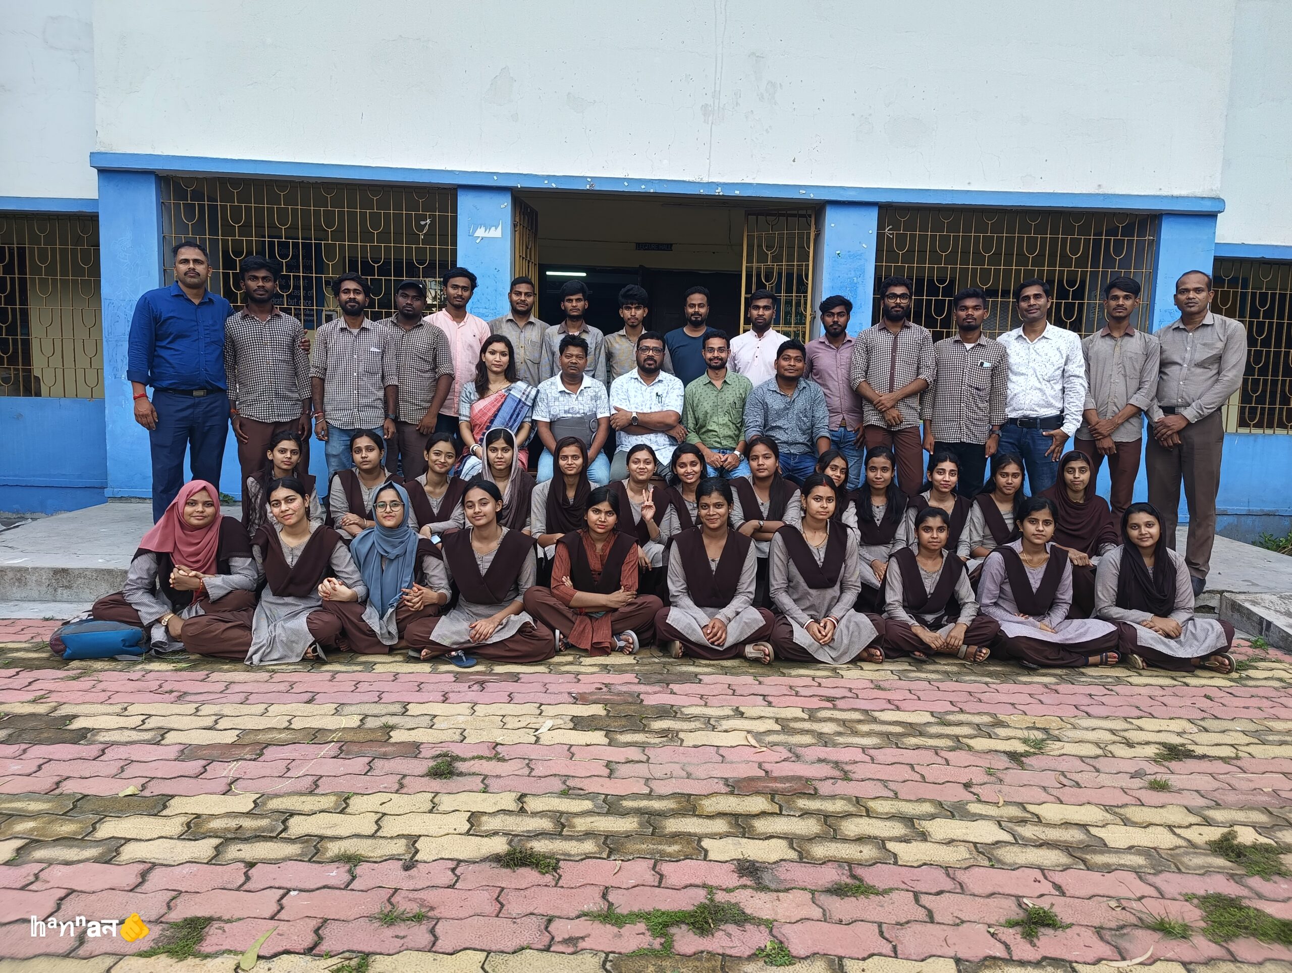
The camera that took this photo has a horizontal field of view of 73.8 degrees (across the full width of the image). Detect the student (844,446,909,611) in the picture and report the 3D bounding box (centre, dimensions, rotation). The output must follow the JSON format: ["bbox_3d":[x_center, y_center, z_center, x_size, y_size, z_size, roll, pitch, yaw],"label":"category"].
[{"bbox_3d":[1.209,0.251,4.488,0.420,0.906,0.660,2,5,10],"label":"student"}]

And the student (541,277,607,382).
[{"bbox_3d":[-0.467,-0.459,5.482,0.470,1.698,0.280,1,5,-5],"label":"student"}]

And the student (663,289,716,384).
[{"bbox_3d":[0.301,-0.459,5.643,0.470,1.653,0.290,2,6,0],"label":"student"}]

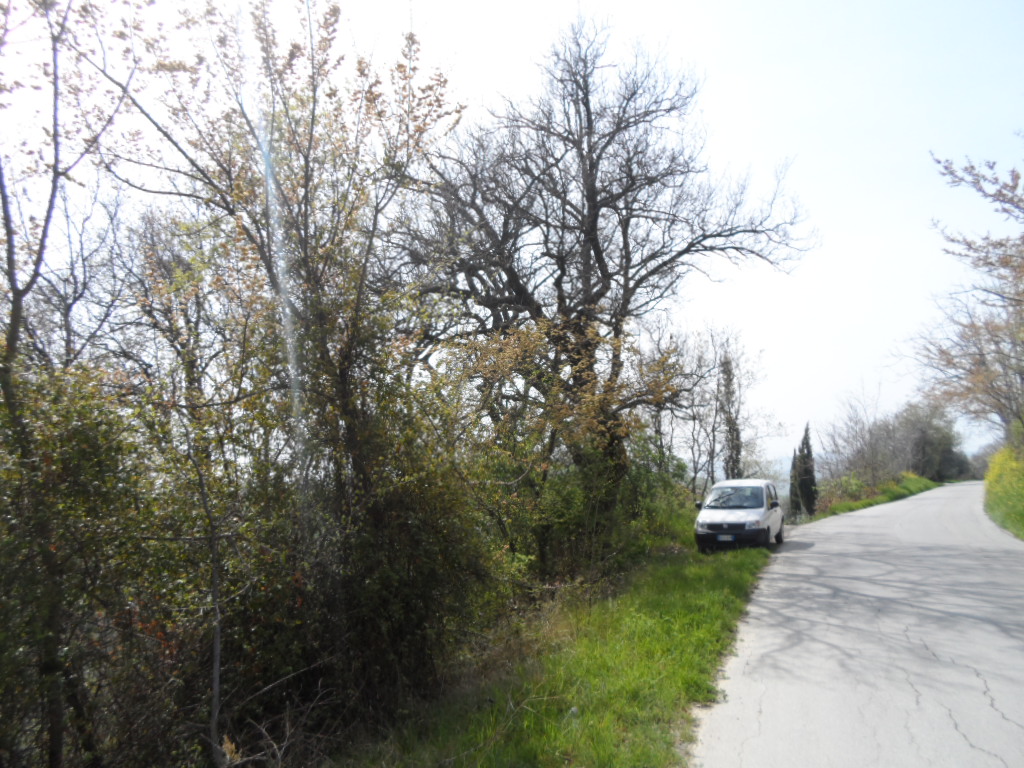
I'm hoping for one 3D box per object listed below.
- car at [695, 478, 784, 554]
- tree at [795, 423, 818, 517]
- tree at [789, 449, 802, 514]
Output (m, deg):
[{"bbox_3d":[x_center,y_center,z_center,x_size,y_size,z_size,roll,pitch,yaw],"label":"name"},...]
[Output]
[{"bbox_3d":[5.282,3.017,17.069,1.620,1.540,3.540,-5,-7,27],"label":"car"},{"bbox_3d":[10.917,3.178,27.212,0.740,3.527,0.740,-3,-7,22],"label":"tree"},{"bbox_3d":[10.613,3.732,27.658,0.480,2.632,0.480,-3,-7,22],"label":"tree"}]

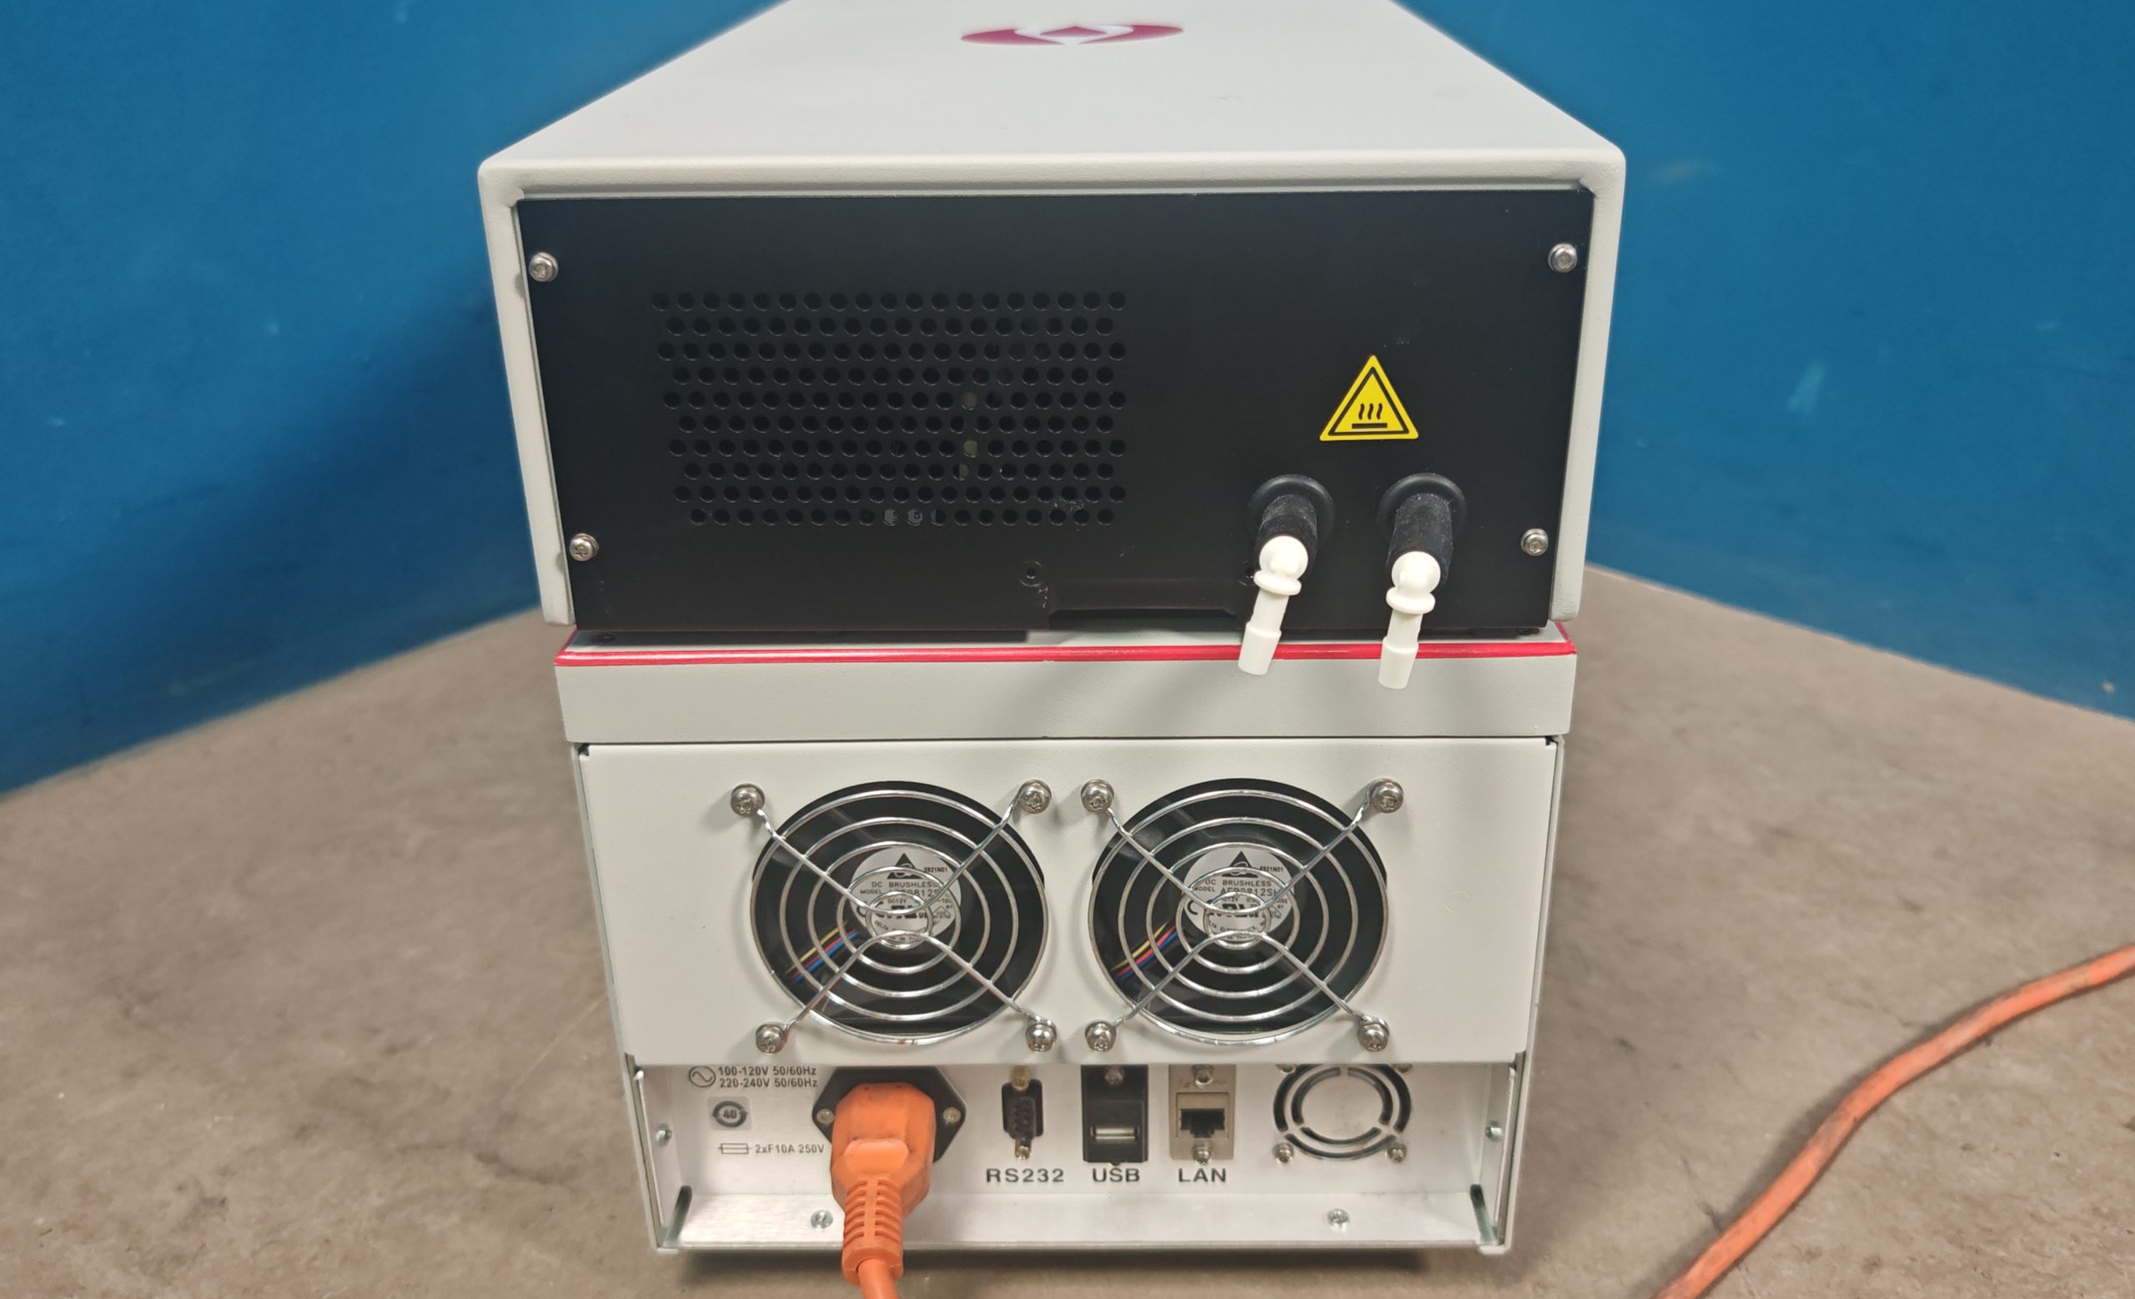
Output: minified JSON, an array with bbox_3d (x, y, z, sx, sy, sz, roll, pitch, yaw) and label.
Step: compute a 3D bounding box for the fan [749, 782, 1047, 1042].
[{"bbox_3d":[-0.043,0.065,0.439,0.080,0.080,0.028,0,24,1],"label":"fan"}]

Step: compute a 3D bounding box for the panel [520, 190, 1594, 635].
[{"bbox_3d":[-0.002,-0.053,0.385,0.235,0.102,0.005,0,24,1],"label":"panel"}]

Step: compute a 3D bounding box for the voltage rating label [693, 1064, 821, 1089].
[{"bbox_3d":[-0.089,0.122,0.475,0.037,0.009,0.001,0,24,1],"label":"voltage rating label"}]

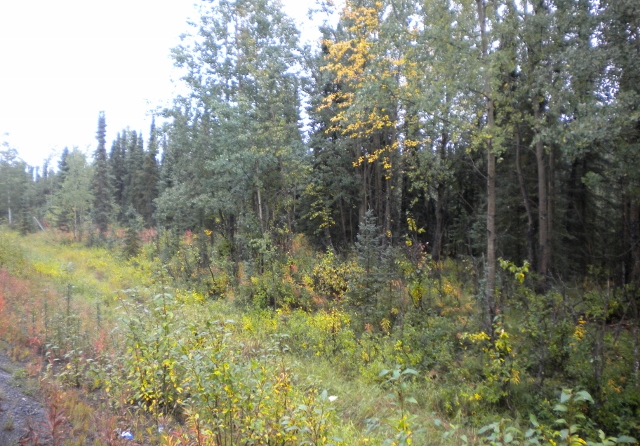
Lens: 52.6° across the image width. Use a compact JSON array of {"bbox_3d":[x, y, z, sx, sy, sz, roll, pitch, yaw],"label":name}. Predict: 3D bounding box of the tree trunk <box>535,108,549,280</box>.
[{"bbox_3d":[6.161,-0.821,18.000,0.310,4.800,0.280,-1,1,0],"label":"tree trunk"}]

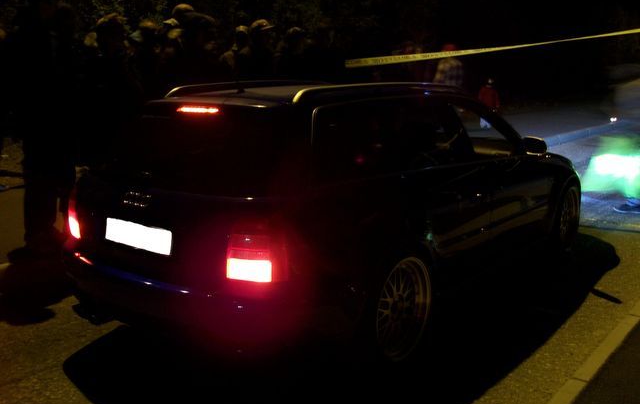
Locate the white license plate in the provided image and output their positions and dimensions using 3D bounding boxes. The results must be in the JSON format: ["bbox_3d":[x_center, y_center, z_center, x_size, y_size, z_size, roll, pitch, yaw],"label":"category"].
[{"bbox_3d":[-0.847,0.157,3.079,0.510,0.110,0.020,8,5,39],"label":"white license plate"}]

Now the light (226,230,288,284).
[{"bbox_3d":[-0.245,0.226,2.747,0.245,0.210,0.160,8,14,39],"label":"light"}]

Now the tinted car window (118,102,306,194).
[{"bbox_3d":[-0.646,-0.274,3.154,1.120,0.430,0.100,8,-24,39],"label":"tinted car window"}]

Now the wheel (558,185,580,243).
[{"bbox_3d":[1.957,0.116,5.438,0.180,0.500,0.500,8,14,39],"label":"wheel"}]

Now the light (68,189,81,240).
[{"bbox_3d":[-1.296,0.074,3.597,0.245,0.210,0.160,8,14,39],"label":"light"}]

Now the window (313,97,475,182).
[{"bbox_3d":[0.424,-0.340,3.458,0.090,0.400,1.420,-14,0,41],"label":"window"}]

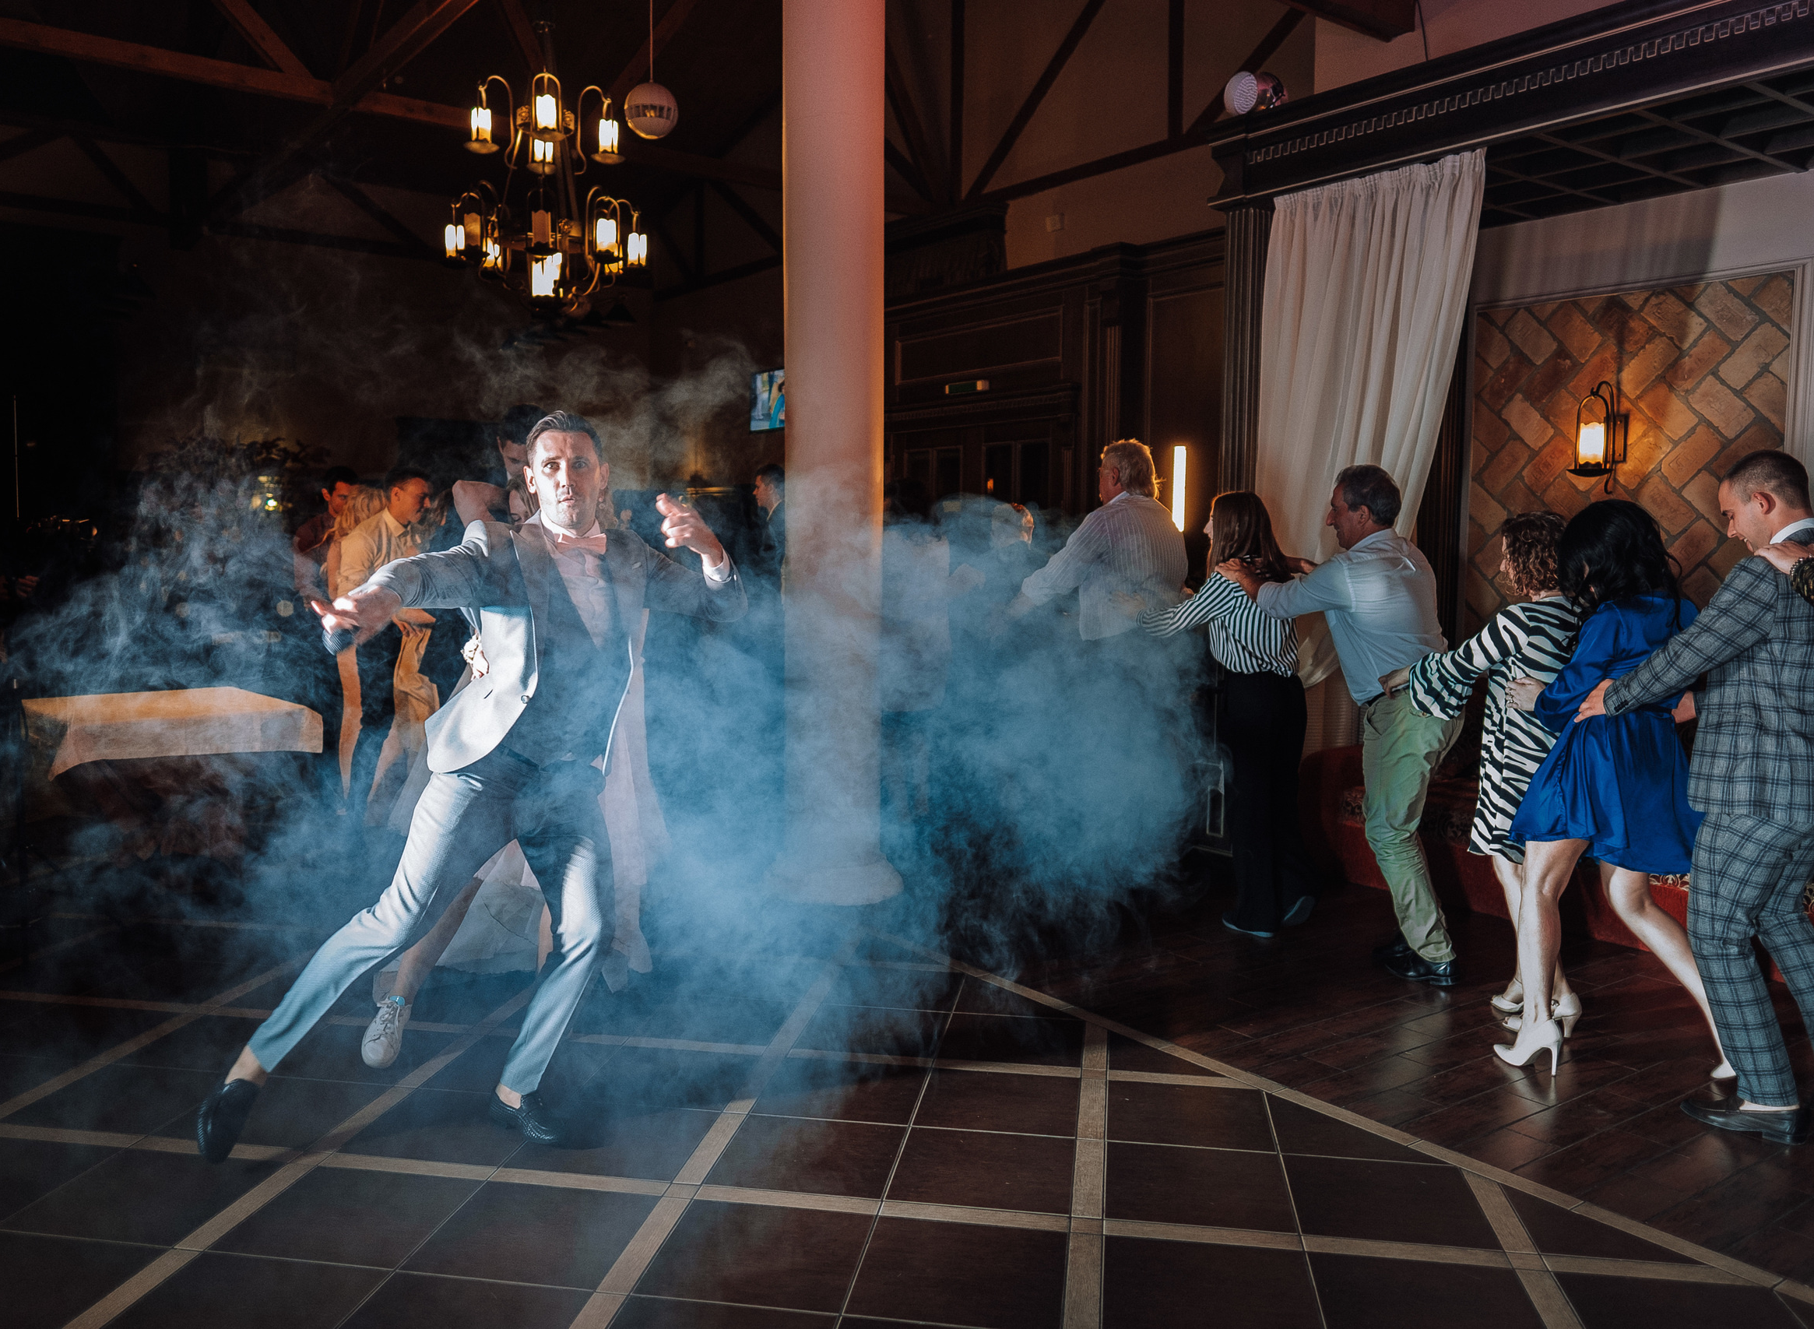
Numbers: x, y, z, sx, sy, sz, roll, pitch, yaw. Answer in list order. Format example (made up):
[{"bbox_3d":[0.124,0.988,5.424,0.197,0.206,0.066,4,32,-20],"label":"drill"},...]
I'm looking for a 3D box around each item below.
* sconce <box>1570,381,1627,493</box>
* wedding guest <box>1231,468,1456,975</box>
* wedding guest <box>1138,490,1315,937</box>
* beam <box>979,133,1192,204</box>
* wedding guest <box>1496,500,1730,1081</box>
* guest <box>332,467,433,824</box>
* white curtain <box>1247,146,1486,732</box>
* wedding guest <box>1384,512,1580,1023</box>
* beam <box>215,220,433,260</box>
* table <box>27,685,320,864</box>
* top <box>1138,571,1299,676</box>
[{"bbox_3d":[2.974,-0.975,5.706,0.360,0.460,0.190,-4,7,-39],"label":"sconce"},{"bbox_3d":[1.563,0.175,4.763,0.520,1.740,0.920,-5,7,-45],"label":"wedding guest"},{"bbox_3d":[1.298,0.166,5.225,0.470,1.670,0.780,-3,7,-38],"label":"wedding guest"},{"bbox_3d":[0.945,-2.655,7.196,0.080,0.080,1.600,-4,7,-39],"label":"beam"},{"bbox_3d":[1.929,0.343,3.718,0.550,1.600,0.620,-3,6,-35],"label":"wedding guest"},{"bbox_3d":[-2.530,-0.042,6.475,0.500,1.780,0.480,0,5,-2],"label":"guest"},{"bbox_3d":[1.974,-0.732,5.843,0.200,2.750,1.030,-4,7,-39],"label":"white curtain"},{"bbox_3d":[1.842,0.309,4.193,0.450,1.580,0.730,-4,7,-40],"label":"wedding guest"},{"bbox_3d":[-3.900,-2.866,8.972,1.450,0.080,0.080,-4,7,-39],"label":"beam"},{"bbox_3d":[-3.166,0.539,5.684,0.920,0.750,1.100,-4,7,-39],"label":"table"},{"bbox_3d":[1.292,-0.158,5.196,0.460,0.420,0.640,-3,7,-38],"label":"top"}]

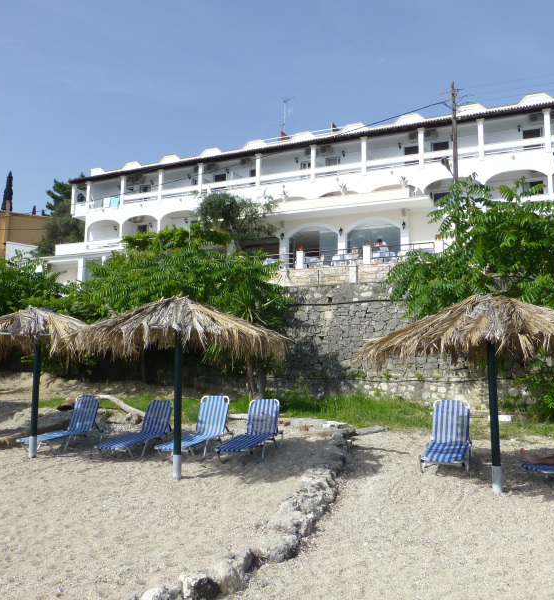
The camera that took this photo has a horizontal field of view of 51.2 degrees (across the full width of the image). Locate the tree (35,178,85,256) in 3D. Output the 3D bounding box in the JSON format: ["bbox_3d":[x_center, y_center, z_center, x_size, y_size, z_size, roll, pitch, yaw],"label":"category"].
[{"bbox_3d":[-18.062,-6.613,48.846,5.000,7.500,5.000,0,-5,0],"label":"tree"}]

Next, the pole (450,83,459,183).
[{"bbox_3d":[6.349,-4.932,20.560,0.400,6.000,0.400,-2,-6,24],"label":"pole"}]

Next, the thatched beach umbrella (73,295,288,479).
[{"bbox_3d":[-1.241,1.098,7.429,2.750,2.349,2.750,0,-5,0],"label":"thatched beach umbrella"}]

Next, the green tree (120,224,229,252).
[{"bbox_3d":[-5.761,-3.372,32.466,6.000,2.000,3.000,-2,-6,24],"label":"green tree"}]

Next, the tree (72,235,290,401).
[{"bbox_3d":[-2.510,0.402,15.030,5.556,4.169,4.300,0,-5,0],"label":"tree"}]

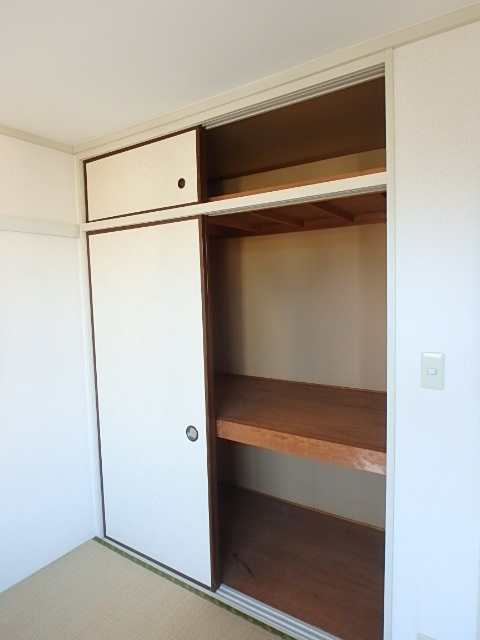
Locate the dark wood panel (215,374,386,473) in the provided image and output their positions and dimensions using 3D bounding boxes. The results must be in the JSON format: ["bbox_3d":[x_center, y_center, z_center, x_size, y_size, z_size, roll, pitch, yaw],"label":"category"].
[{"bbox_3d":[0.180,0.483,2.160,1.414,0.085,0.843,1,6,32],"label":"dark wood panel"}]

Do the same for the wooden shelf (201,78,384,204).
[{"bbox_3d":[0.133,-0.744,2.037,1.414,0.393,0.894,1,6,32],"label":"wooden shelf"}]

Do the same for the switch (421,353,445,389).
[{"bbox_3d":[0.629,0.169,1.268,0.070,0.120,0.012,1,6,32],"label":"switch"}]

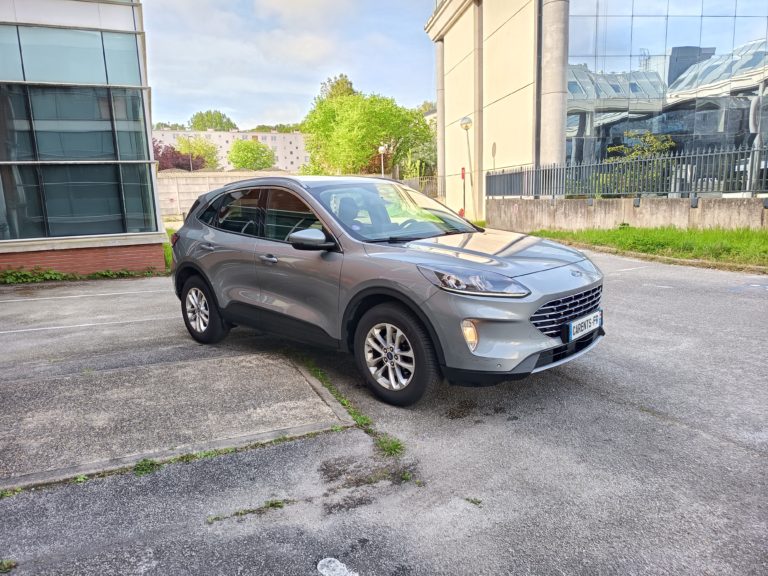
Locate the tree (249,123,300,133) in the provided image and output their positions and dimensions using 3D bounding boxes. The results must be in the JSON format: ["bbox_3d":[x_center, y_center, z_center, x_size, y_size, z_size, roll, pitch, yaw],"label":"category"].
[{"bbox_3d":[-38.853,-52.647,191.086,18.000,13.000,12.000,-4,10,-10],"label":"tree"}]

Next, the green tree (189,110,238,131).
[{"bbox_3d":[-54.788,-48.958,173.420,16.000,17.000,15.000,-5,10,-16],"label":"green tree"}]

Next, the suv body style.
[{"bbox_3d":[-0.332,-0.265,5.107,4.610,1.670,1.960,7,13,43],"label":"suv body style"}]

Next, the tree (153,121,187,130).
[{"bbox_3d":[-76.318,-53.360,191.086,13.000,13.000,12.000,-6,10,-20],"label":"tree"}]

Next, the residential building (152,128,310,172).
[{"bbox_3d":[-42.248,-33.309,145.827,46.000,17.000,12.000,-6,10,-24],"label":"residential building"}]

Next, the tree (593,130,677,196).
[{"bbox_3d":[7.562,-3.698,16.175,2.500,2.100,2.000,2,11,25],"label":"tree"}]

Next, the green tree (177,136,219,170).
[{"bbox_3d":[-23.682,-15.405,68.668,5.600,8.000,5.500,-5,10,-18],"label":"green tree"}]

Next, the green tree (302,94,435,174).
[{"bbox_3d":[-1.431,-13.770,52.902,12.500,10.800,11.000,-2,10,-1],"label":"green tree"}]

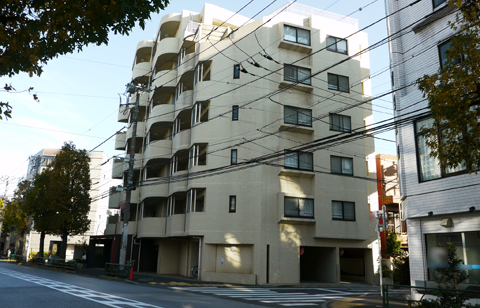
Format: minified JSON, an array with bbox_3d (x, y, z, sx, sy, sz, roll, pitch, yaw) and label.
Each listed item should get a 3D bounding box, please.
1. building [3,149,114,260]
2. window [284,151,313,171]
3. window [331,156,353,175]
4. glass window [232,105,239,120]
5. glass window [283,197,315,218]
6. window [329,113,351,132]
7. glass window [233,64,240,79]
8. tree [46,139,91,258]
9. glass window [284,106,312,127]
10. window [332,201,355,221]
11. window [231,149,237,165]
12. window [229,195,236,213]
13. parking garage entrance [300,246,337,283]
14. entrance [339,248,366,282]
[{"bbox_3d":[-28.445,8.379,63.759,13.500,16.600,10.000,2,-15,0],"label":"building"},{"bbox_3d":[3.557,0.394,23.577,1.934,1.146,0.140,6,-16,-18],"label":"window"},{"bbox_3d":[6.453,0.744,24.633,1.638,1.141,0.140,6,-16,-18],"label":"window"},{"bbox_3d":[-0.282,-2.563,24.387,0.383,0.972,0.140,-1,-15,9],"label":"glass window"},{"bbox_3d":[3.461,3.119,22.654,1.899,1.145,0.120,6,-15,-17],"label":"glass window"},{"bbox_3d":[6.499,-1.995,25.154,1.591,1.131,0.120,6,-15,-17],"label":"window"},{"bbox_3d":[-0.204,-5.318,25.113,0.383,0.972,0.140,-1,-15,9],"label":"glass window"},{"bbox_3d":[-15.531,4.358,34.962,4.600,11.470,4.600,2,-15,0],"label":"tree"},{"bbox_3d":[3.614,-2.349,24.088,1.899,1.141,0.120,6,-15,-17],"label":"glass window"},{"bbox_3d":[6.375,3.499,23.907,1.638,1.141,0.140,6,-16,-18],"label":"window"},{"bbox_3d":[-0.361,0.181,23.432,0.380,1.000,0.120,-1,-15,11],"label":"window"},{"bbox_3d":[-0.438,2.946,22.934,0.383,0.972,0.140,-1,-15,9],"label":"window"},{"bbox_3d":[4.553,6.466,22.786,2.404,2.020,0.500,6,-15,-17],"label":"parking garage entrance"},{"bbox_3d":[6.899,6.731,23.525,2.141,2.020,0.500,6,-15,-17],"label":"entrance"}]

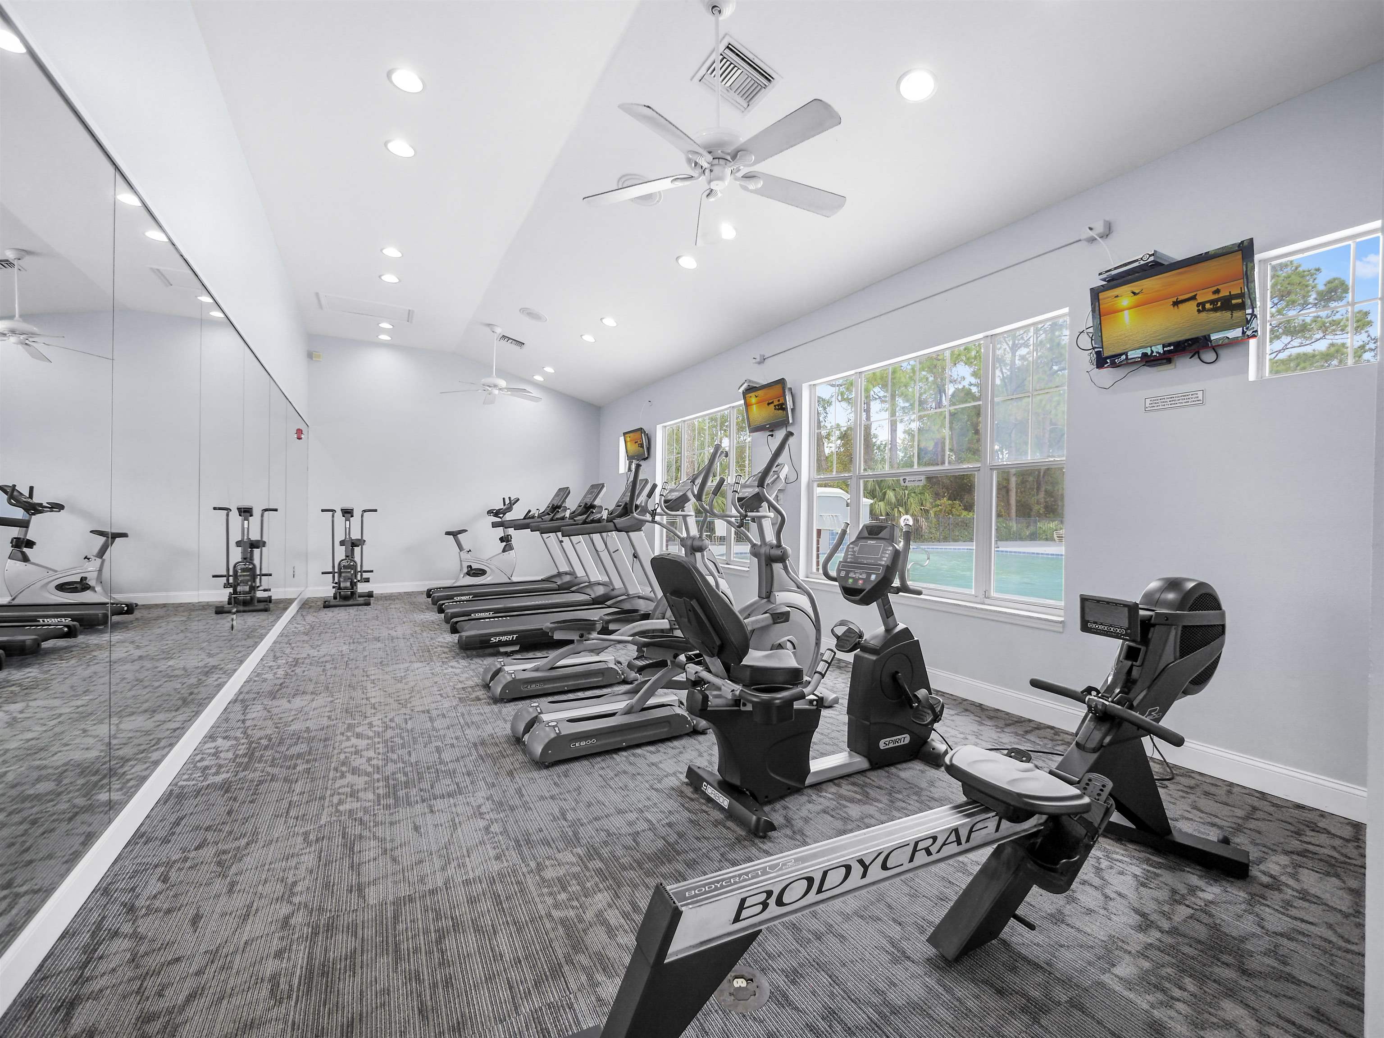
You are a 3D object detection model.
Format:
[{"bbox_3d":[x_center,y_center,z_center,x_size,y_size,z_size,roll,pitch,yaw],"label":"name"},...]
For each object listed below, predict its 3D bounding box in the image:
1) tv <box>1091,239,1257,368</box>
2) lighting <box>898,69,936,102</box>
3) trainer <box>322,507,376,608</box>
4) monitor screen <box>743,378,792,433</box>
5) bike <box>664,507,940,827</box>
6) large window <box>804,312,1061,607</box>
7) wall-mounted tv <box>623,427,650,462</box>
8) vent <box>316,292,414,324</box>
[{"bbox_3d":[2.437,-1.056,2.845,0.100,0.440,0.660,-12,7,-28],"label":"tv"},{"bbox_3d":[1.127,-2.171,2.797,0.190,0.030,0.190,10,-5,1],"label":"lighting"},{"bbox_3d":[-4.512,0.476,7.370,0.645,1.265,1.116,1,0,-22],"label":"trainer"},{"bbox_3d":[0.790,-1.143,5.701,0.100,0.440,0.660,-12,7,-29],"label":"monitor screen"},{"bbox_3d":[0.532,0.611,2.659,1.624,1.240,0.707,1,0,-30],"label":"bike"},{"bbox_3d":[1.696,-0.359,4.365,0.110,1.823,2.282,1,0,-30],"label":"large window"},{"bbox_3d":[-0.820,-1.119,8.489,0.100,0.440,0.660,-12,7,-30],"label":"wall-mounted tv"},{"bbox_3d":[-3.890,-2.503,6.716,0.967,0.040,0.564,1,0,-30],"label":"vent"}]

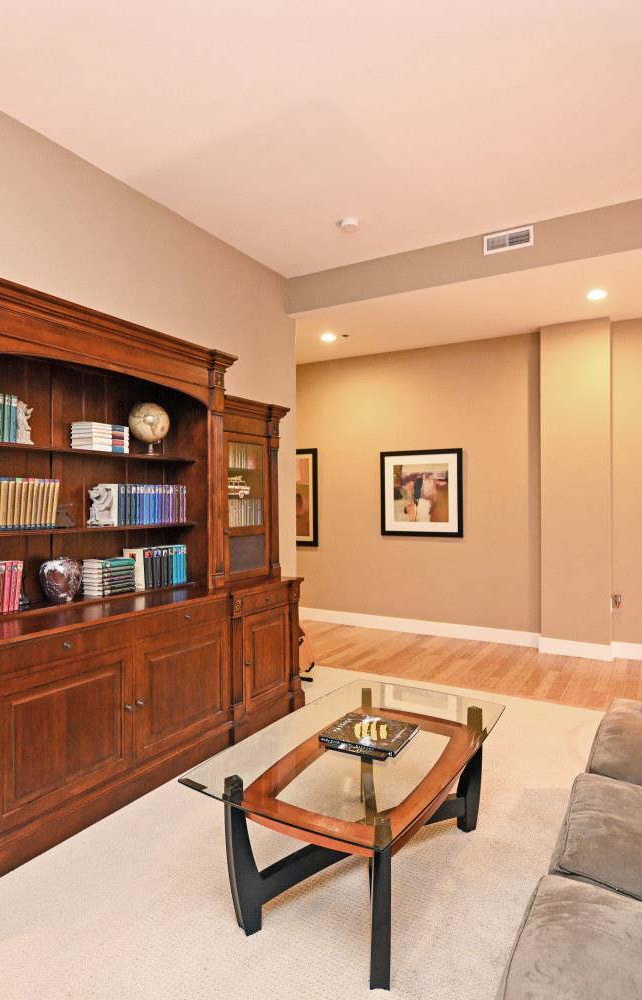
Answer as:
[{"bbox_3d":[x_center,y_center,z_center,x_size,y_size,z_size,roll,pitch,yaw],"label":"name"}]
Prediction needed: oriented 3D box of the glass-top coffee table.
[{"bbox_3d":[0.175,1.103,2.099,0.716,0.494,1.195,0,0,30],"label":"glass-top coffee table"}]

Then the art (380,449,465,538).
[{"bbox_3d":[0.981,-0.064,5.769,0.851,0.853,0.030,0,0,30],"label":"art"}]

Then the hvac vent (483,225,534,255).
[{"bbox_3d":[1.266,-1.756,3.946,0.327,0.138,0.025,0,0,30],"label":"hvac vent"}]

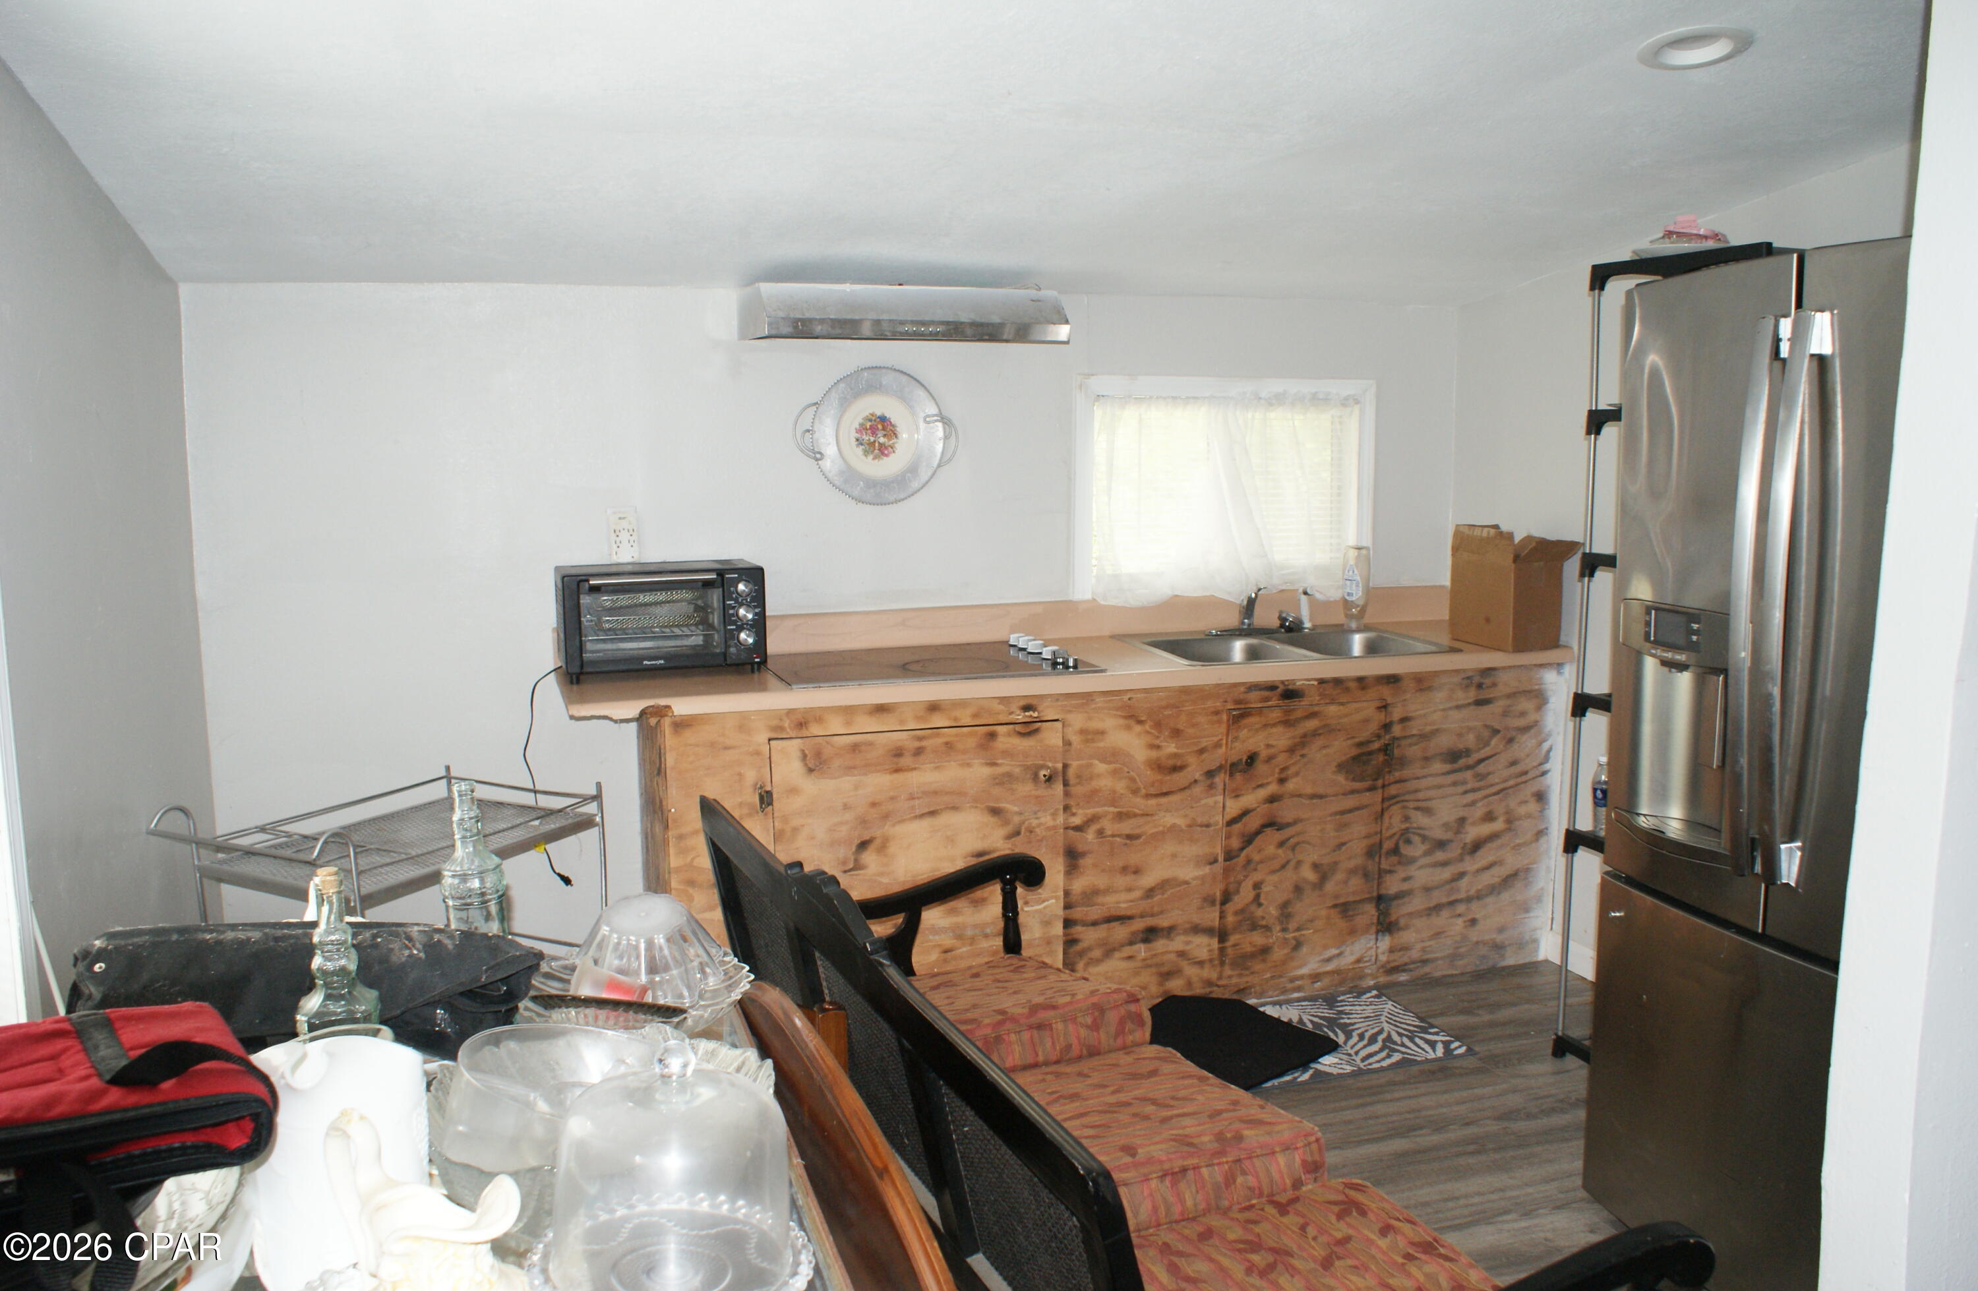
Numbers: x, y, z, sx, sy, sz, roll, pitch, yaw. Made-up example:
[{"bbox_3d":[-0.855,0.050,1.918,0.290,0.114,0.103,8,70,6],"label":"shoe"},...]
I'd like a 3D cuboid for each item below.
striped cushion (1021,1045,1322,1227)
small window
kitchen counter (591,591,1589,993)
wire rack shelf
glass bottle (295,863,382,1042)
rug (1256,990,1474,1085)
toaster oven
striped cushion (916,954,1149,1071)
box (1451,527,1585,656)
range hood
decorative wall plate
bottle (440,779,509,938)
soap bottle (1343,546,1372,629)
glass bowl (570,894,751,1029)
[{"bbox_3d":[0.136,0.749,2.267,0.535,0.099,0.535,-4,2,-25],"label":"striped cushion"},{"bbox_3d":[0.719,-0.446,4.488,0.866,0.624,0.069,-3,8,-17],"label":"small window"},{"bbox_3d":[0.255,0.419,4.128,2.742,1.017,0.683,-3,8,-17],"label":"kitchen counter"},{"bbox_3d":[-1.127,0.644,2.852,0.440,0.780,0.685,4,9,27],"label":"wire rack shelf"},{"bbox_3d":[-0.657,0.369,1.501,0.083,0.295,0.083,-6,10,-34],"label":"glass bottle"},{"bbox_3d":[0.755,0.981,3.723,0.772,0.012,0.446,-3,8,-17],"label":"rug"},{"bbox_3d":[-0.831,-0.065,3.756,0.485,0.275,0.320,-3,8,-17],"label":"toaster oven"},{"bbox_3d":[-0.069,0.682,2.704,0.535,0.101,0.544,-4,-2,-25],"label":"striped cushion"},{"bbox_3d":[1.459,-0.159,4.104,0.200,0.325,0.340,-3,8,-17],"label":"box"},{"bbox_3d":[-0.241,-0.865,3.896,0.762,0.146,0.510,-3,8,-17],"label":"range hood"},{"bbox_3d":[-0.307,-0.580,4.112,0.465,0.382,0.040,-3,8,-17],"label":"decorative wall plate"},{"bbox_3d":[-0.690,0.323,2.002,0.083,0.297,0.083,-3,8,-17],"label":"bottle"},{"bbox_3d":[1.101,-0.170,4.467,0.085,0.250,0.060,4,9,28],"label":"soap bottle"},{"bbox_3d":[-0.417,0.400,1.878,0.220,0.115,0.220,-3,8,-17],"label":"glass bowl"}]

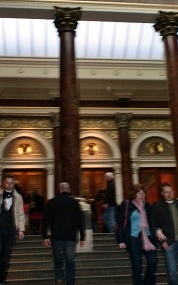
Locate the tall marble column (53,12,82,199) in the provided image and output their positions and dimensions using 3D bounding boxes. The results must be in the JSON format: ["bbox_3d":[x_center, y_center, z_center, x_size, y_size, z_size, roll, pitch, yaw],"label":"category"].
[{"bbox_3d":[-0.465,-1.027,8.990,0.656,4.748,0.656,0,-18,-6],"label":"tall marble column"}]

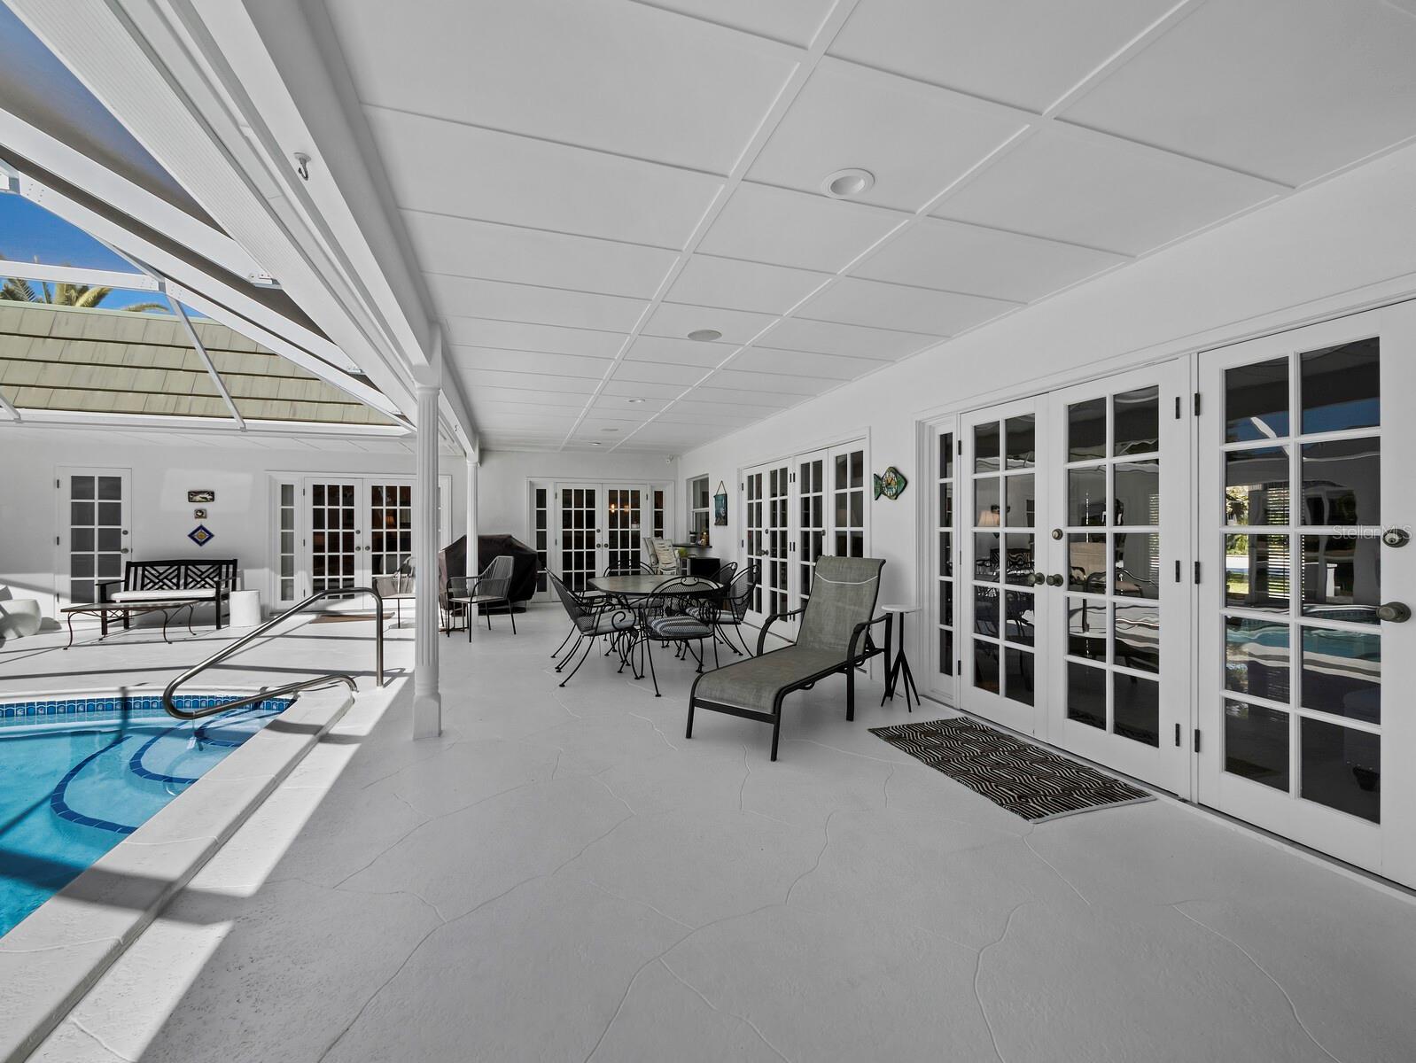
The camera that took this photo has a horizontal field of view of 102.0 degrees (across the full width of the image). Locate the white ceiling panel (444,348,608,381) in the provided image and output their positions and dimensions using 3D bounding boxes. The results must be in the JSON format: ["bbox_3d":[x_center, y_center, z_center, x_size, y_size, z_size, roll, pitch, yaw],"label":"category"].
[{"bbox_3d":[-1.379,-1.343,4.573,1.186,0.025,0.578,-1,1,-19],"label":"white ceiling panel"}]

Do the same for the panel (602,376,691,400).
[{"bbox_3d":[-0.600,-1.359,5.488,0.783,0.025,0.578,-1,1,-19],"label":"panel"}]

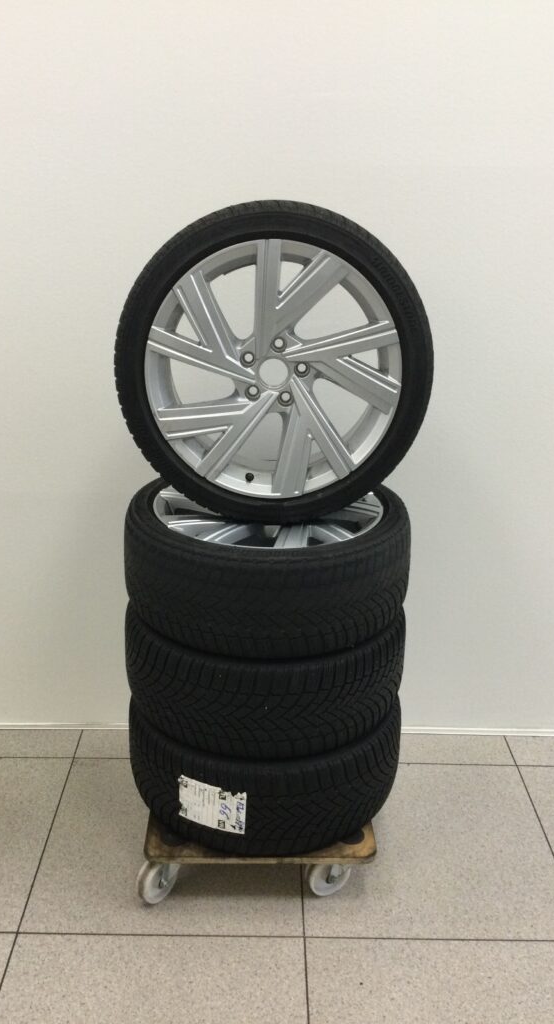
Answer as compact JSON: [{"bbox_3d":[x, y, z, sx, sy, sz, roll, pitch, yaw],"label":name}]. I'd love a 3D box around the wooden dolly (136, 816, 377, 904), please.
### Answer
[{"bbox_3d":[-0.044,0.699,2.238,0.500,0.142,0.570,1,21,-2],"label":"wooden dolly"}]

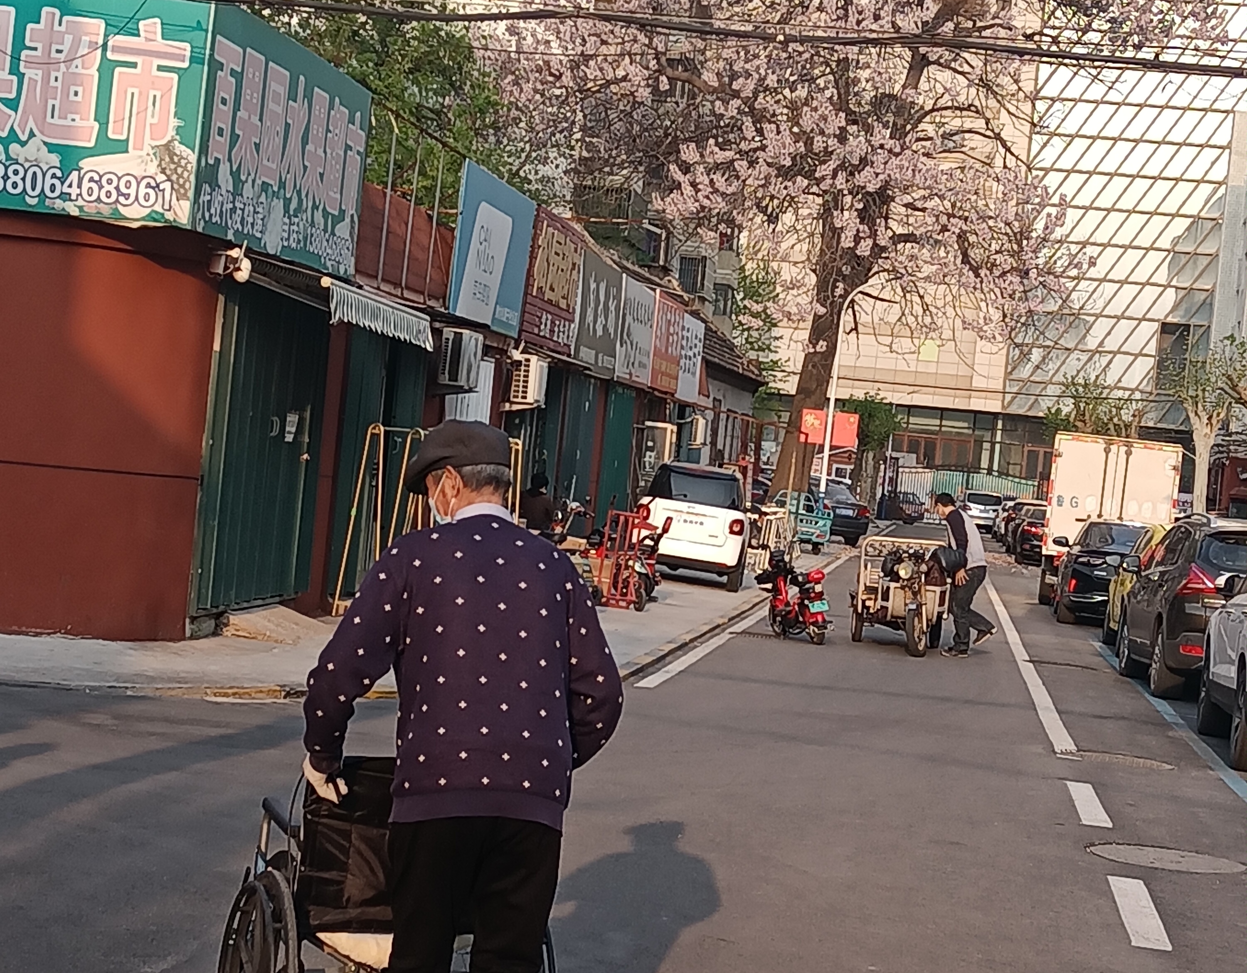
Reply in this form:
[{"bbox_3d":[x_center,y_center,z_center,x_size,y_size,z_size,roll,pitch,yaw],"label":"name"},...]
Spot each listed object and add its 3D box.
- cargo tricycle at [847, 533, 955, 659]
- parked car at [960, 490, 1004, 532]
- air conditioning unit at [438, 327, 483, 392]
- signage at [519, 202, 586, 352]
[{"bbox_3d":[2.854,1.074,27.807,1.050,1.150,2.500,5,1,2],"label":"cargo tricycle"},{"bbox_3d":[14.449,1.038,110.566,1.820,1.680,4.500,6,1,7],"label":"parked car"},{"bbox_3d":[-1.645,-1.272,27.621,0.290,0.550,0.800,5,1,7],"label":"air conditioning unit"},{"bbox_3d":[-0.821,-2.385,32.831,0.120,1.480,4.000,6,1,7],"label":"signage"}]

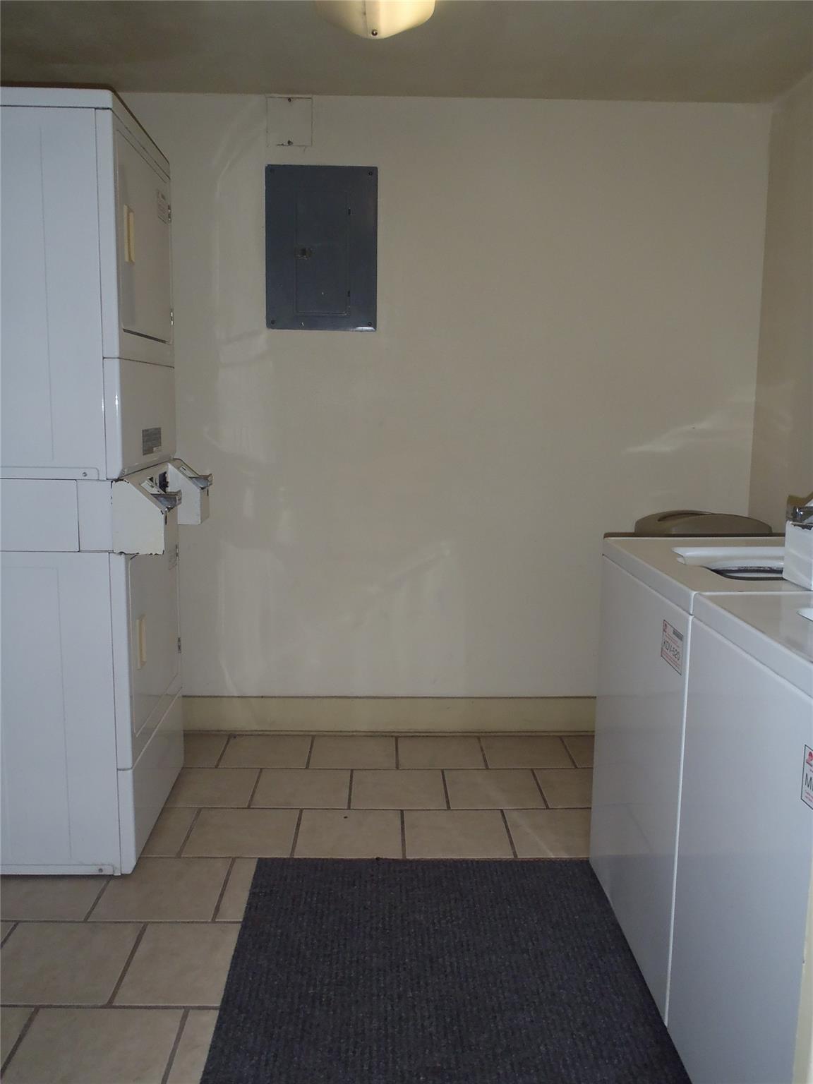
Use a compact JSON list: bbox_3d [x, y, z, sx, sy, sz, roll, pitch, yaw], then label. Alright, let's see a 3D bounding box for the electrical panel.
[{"bbox_3d":[-0.300,-1.041,3.105,0.392,0.563,0.030,1,8,-2],"label":"electrical panel"}]

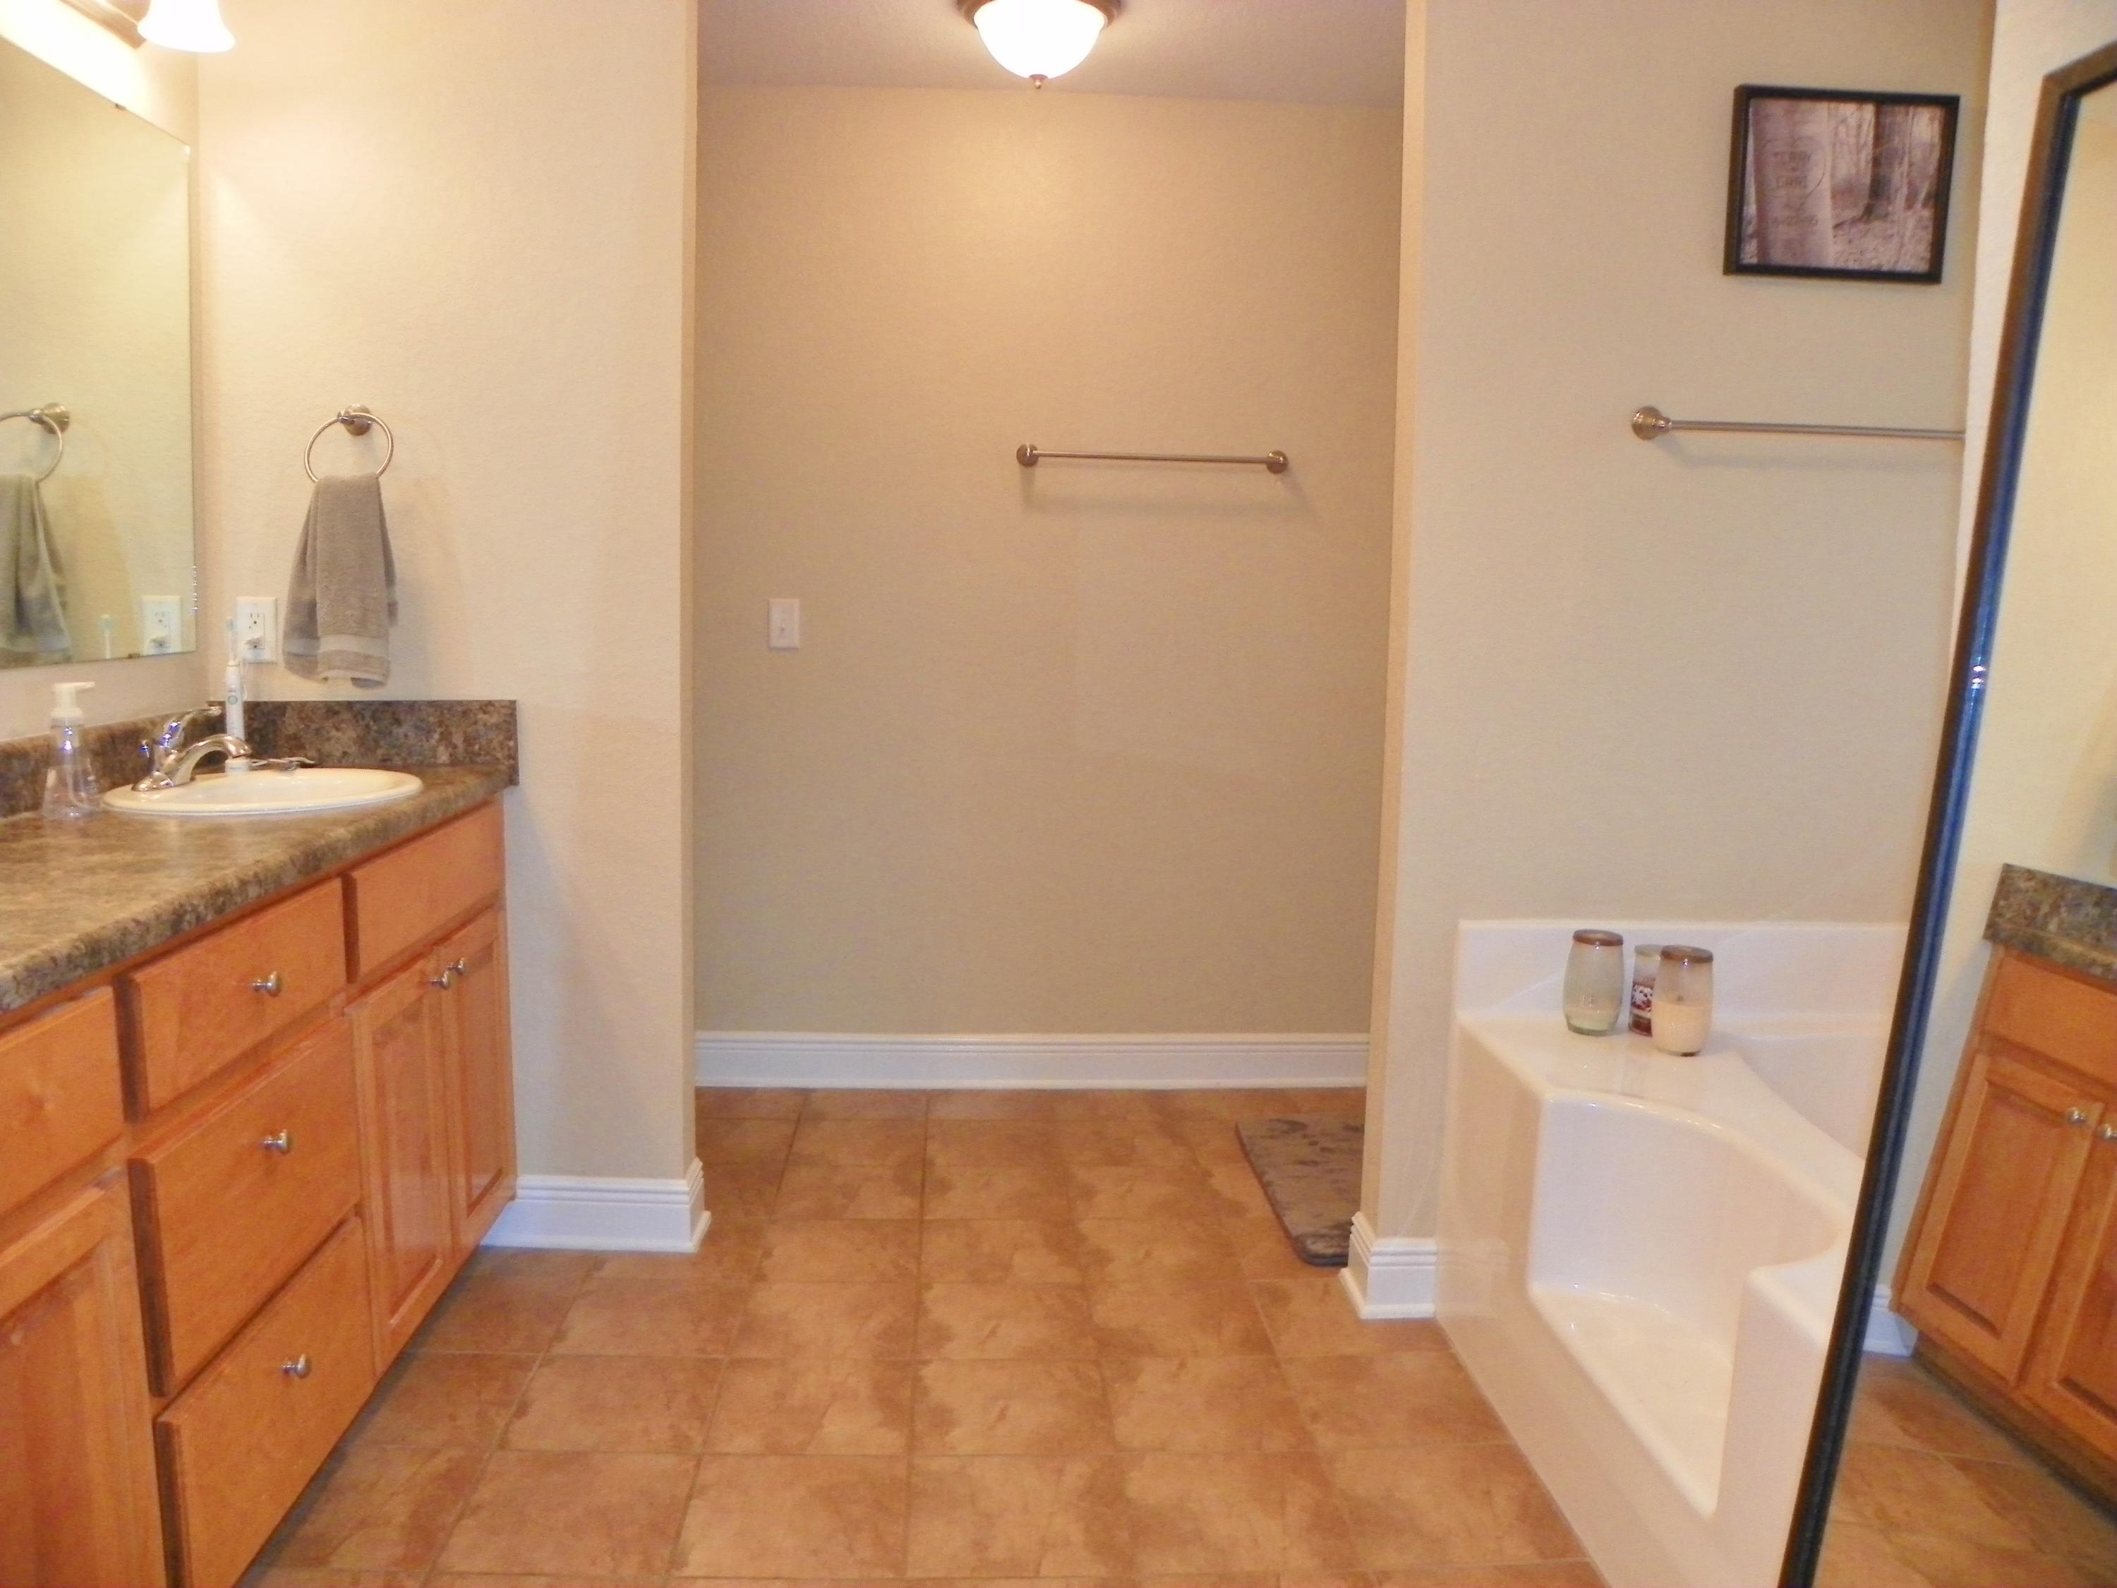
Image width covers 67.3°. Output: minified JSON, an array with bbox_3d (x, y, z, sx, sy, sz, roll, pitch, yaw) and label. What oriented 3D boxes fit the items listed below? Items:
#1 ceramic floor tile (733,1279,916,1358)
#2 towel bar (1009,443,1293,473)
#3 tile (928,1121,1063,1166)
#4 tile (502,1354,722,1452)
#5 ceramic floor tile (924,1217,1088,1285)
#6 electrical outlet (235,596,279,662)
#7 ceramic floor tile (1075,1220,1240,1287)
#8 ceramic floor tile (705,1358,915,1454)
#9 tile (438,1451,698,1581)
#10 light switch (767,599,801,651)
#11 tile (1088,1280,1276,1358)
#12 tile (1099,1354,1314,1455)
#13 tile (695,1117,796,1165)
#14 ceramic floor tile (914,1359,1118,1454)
[{"bbox_3d":[-0.398,0.913,2.755,0.300,0.012,0.300,1,7,-4],"label":"ceramic floor tile"},{"bbox_3d":[0.237,-0.816,3.862,0.670,0.058,0.072,1,7,-4],"label":"towel bar"},{"bbox_3d":[-0.150,0.802,3.631,0.302,0.010,0.302,1,7,-4],"label":"tile"},{"bbox_3d":[-0.668,0.935,2.429,0.298,0.010,0.298,1,7,-4],"label":"tile"},{"bbox_3d":[-0.112,0.873,3.032,0.302,0.010,0.302,1,7,-4],"label":"ceramic floor tile"},{"bbox_3d":[-1.399,-0.287,2.779,0.072,0.116,0.012,1,7,-4],"label":"electrical outlet"},{"bbox_3d":[0.189,0.882,3.068,0.298,0.010,0.298,1,7,-4],"label":"ceramic floor tile"},{"bbox_3d":[-0.377,0.948,2.458,0.300,0.012,0.300,1,7,-4],"label":"ceramic floor tile"},{"bbox_3d":[-0.638,0.952,2.101,0.302,0.010,0.302,1,7,-4],"label":"tile"},{"bbox_3d":[-0.657,-0.407,3.819,0.073,0.120,0.015,1,7,-4],"label":"light switch"},{"bbox_3d":[0.207,0.909,2.760,0.300,0.012,0.300,1,7,-4],"label":"tile"},{"bbox_3d":[0.225,0.942,2.461,0.300,0.012,0.300,1,7,-4],"label":"tile"},{"bbox_3d":[-0.751,0.789,3.606,0.300,0.012,0.300,1,7,-4],"label":"tile"},{"bbox_3d":[-0.072,0.949,2.456,0.298,0.010,0.298,1,7,-4],"label":"ceramic floor tile"}]

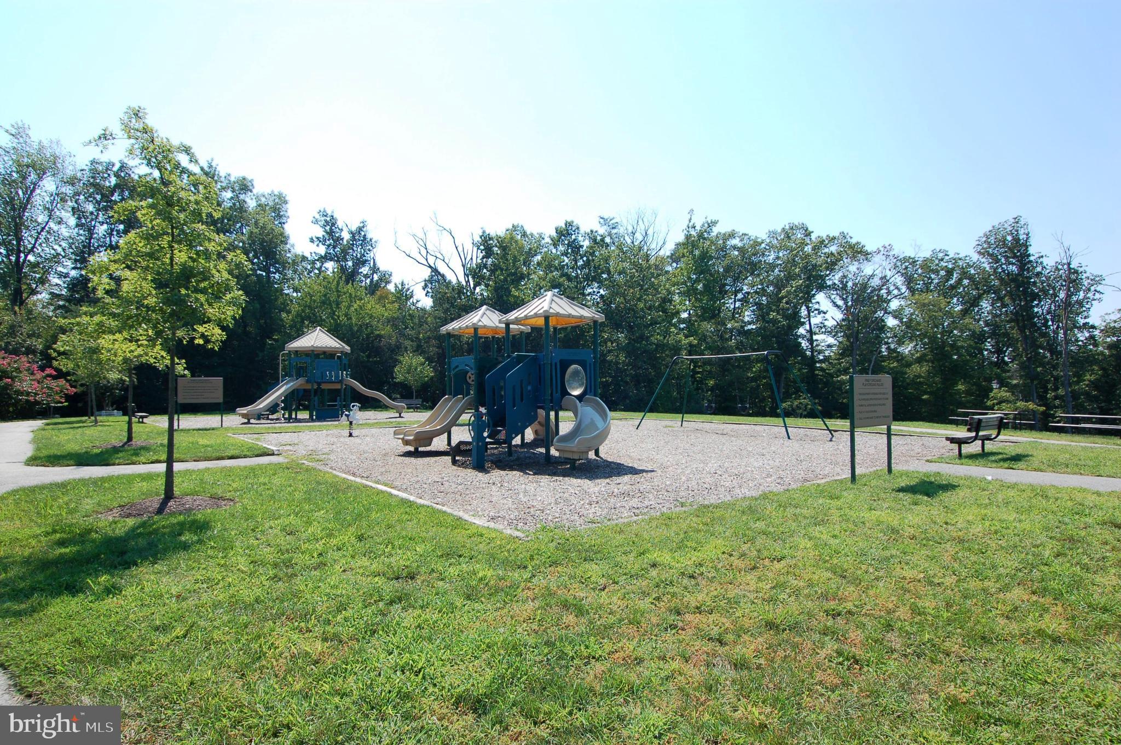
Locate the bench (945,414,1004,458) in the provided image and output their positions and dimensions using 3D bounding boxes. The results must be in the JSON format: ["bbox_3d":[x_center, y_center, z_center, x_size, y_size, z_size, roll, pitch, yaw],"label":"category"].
[{"bbox_3d":[8.214,1.268,11.050,1.580,0.800,0.550,1,-2,-35],"label":"bench"}]

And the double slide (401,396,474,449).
[{"bbox_3d":[-2.688,1.116,12.355,1.477,1.173,0.526,1,-2,-41],"label":"double slide"}]

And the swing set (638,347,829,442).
[{"bbox_3d":[5.199,0.658,17.588,2.227,2.460,5.607,1,-2,-37],"label":"swing set"}]

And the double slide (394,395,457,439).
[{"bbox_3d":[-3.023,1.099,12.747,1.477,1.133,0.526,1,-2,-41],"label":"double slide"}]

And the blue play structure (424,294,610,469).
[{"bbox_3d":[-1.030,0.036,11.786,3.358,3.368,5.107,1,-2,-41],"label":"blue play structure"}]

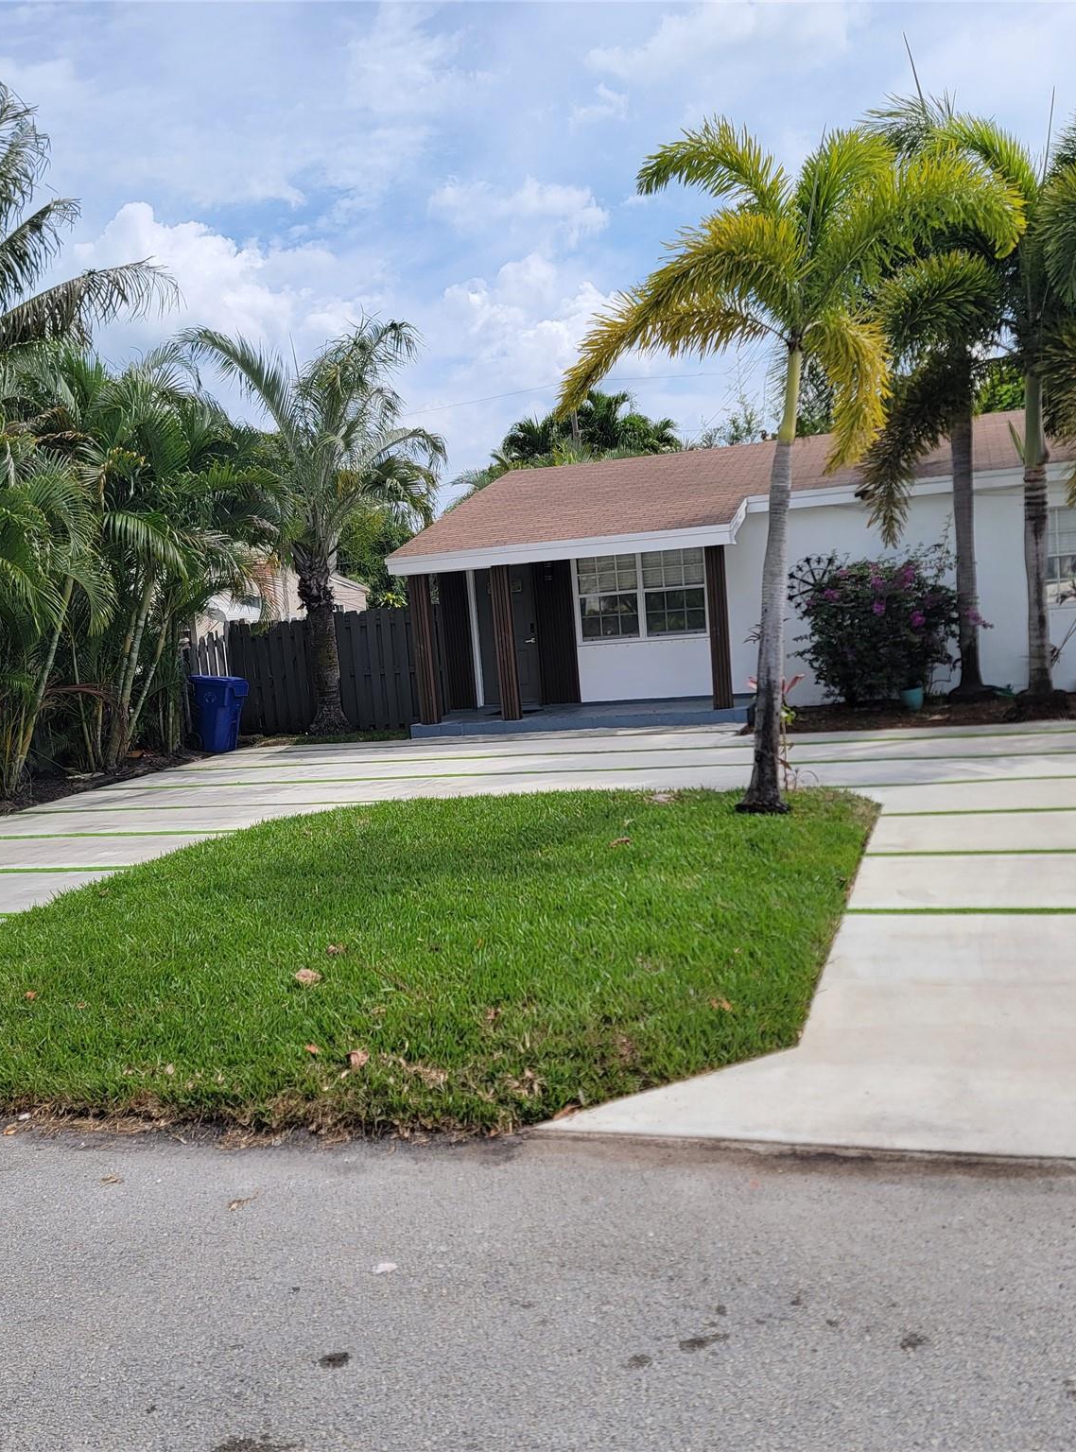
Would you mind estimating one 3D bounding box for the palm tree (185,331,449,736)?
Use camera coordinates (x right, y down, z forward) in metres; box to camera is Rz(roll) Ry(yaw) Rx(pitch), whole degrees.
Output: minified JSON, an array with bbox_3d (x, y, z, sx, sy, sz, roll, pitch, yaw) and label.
[{"bbox_3d":[-3.151,-2.874,19.978,3.700,6.000,3.700,-5,5,-9],"label":"palm tree"}]

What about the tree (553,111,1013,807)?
[{"bbox_3d":[1.865,-1.875,9.829,3.300,5.000,3.200,-4,5,9],"label":"tree"}]

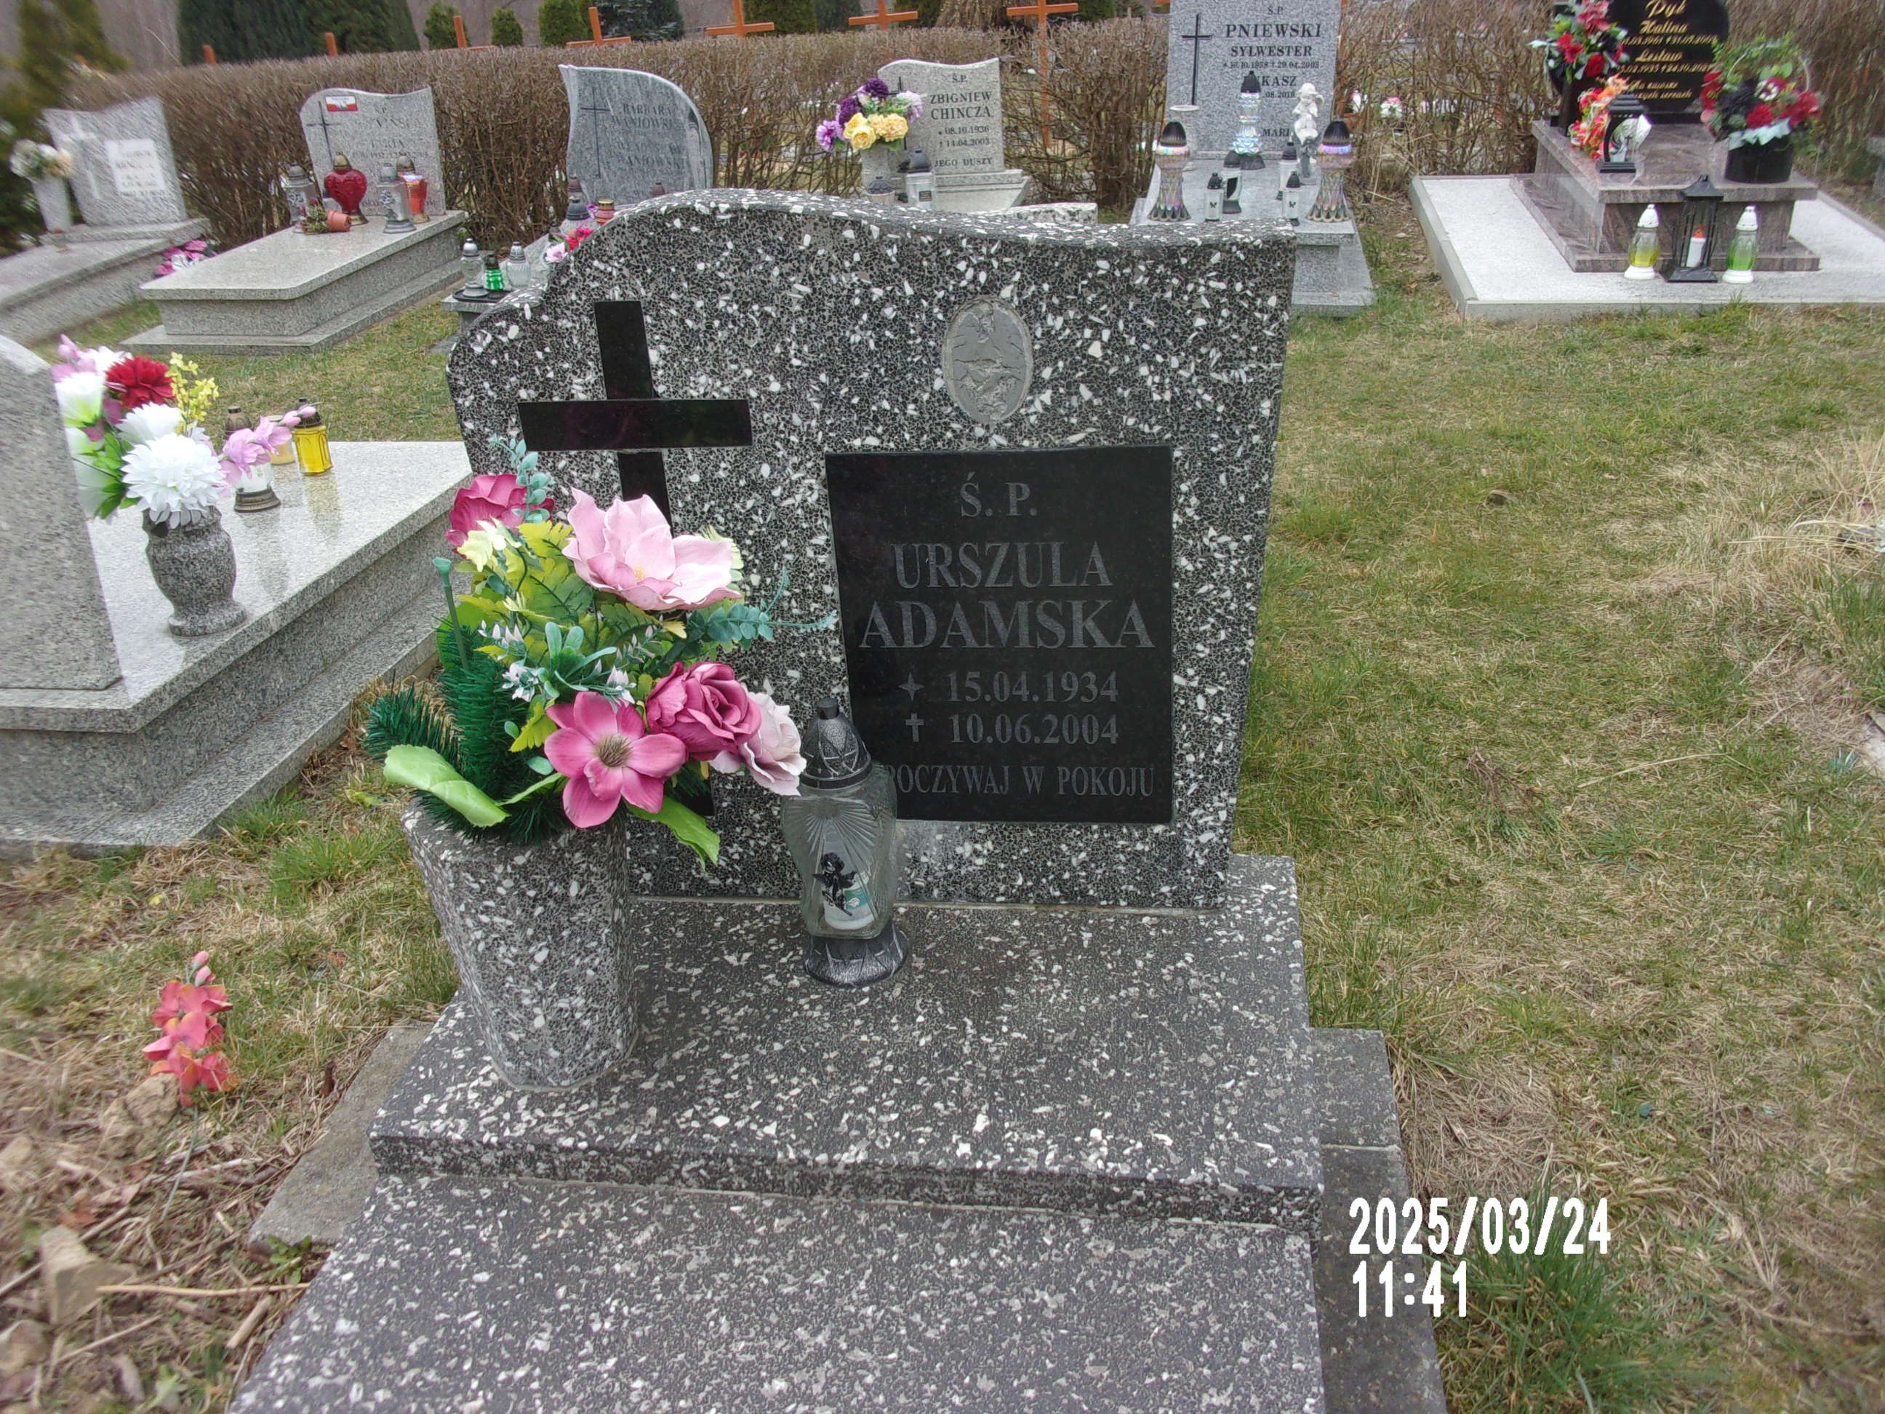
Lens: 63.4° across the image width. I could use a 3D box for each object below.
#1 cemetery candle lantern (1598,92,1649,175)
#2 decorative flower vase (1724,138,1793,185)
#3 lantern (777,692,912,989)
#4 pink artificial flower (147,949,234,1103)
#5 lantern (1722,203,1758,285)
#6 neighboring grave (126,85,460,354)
[{"bbox_3d":[2.542,-2.140,5.677,0.165,0.275,0.150,2,29,12],"label":"cemetery candle lantern"},{"bbox_3d":[2.906,-1.960,5.417,0.240,0.160,0.220,2,29,12],"label":"decorative flower vase"},{"bbox_3d":[-0.109,0.139,1.672,0.130,0.330,0.125,1,28,10],"label":"lantern"},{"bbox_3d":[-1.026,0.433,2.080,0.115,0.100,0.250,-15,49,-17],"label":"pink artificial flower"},{"bbox_3d":[2.757,-1.591,5.229,0.115,0.247,0.115,2,29,12],"label":"lantern"},{"bbox_3d":[-2.818,-2.220,6.784,0.870,0.840,1.960,2,28,9],"label":"neighboring grave"}]

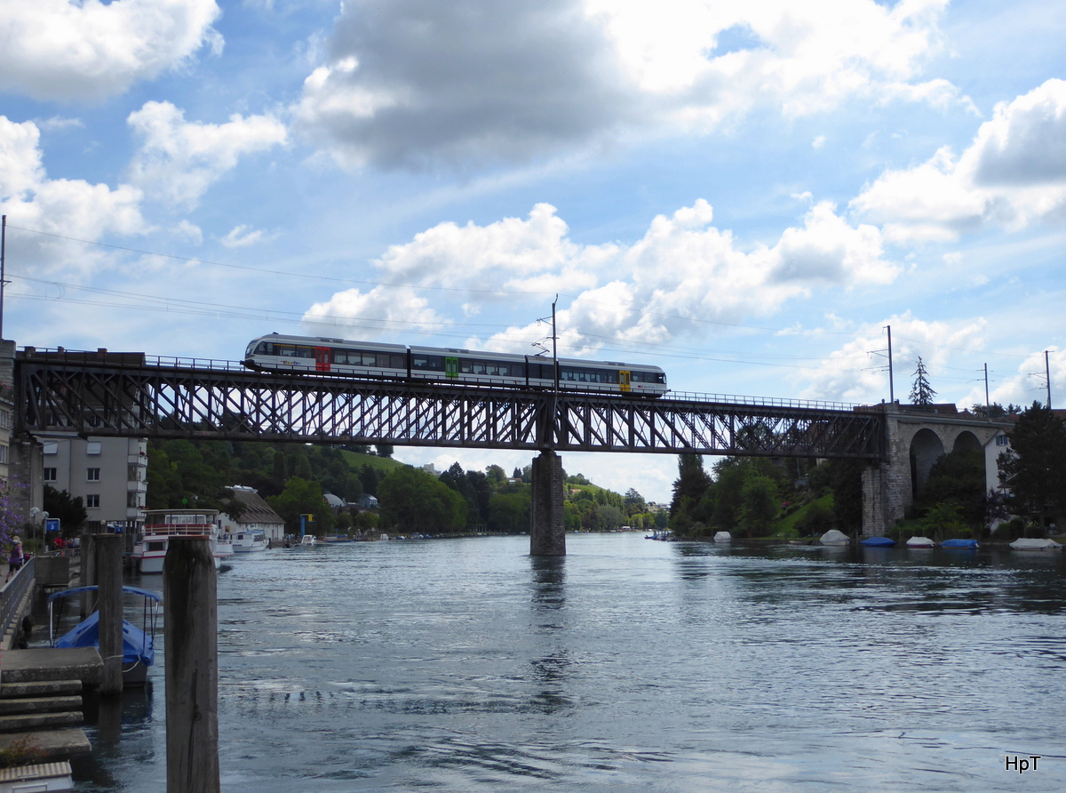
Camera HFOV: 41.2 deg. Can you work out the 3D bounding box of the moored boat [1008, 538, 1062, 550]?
[{"bbox_3d":[50.492,14.835,142.455,1.900,1.250,5.000,5,-7,-45],"label":"moored boat"}]

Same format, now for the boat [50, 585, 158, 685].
[{"bbox_3d":[-8.864,4.856,29.787,2.120,1.920,5.200,1,-5,-14],"label":"boat"}]

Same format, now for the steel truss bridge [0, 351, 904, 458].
[{"bbox_3d":[0.864,2.236,150.599,111.800,6.850,4.600,3,-7,-38],"label":"steel truss bridge"}]

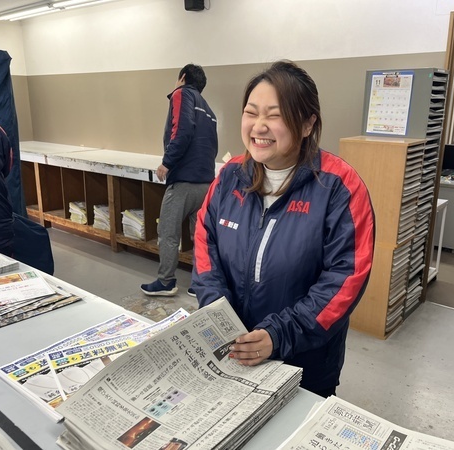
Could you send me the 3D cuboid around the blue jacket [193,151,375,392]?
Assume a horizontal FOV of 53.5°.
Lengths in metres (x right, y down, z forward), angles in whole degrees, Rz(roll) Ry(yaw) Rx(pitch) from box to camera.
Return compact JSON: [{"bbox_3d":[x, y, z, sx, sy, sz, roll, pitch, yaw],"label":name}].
[{"bbox_3d":[0.137,0.112,1.188,0.520,0.650,0.370,10,18,32],"label":"blue jacket"}]

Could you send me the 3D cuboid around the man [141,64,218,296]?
[{"bbox_3d":[-0.336,-0.276,3.396,0.500,1.730,0.500,6,17,20],"label":"man"}]

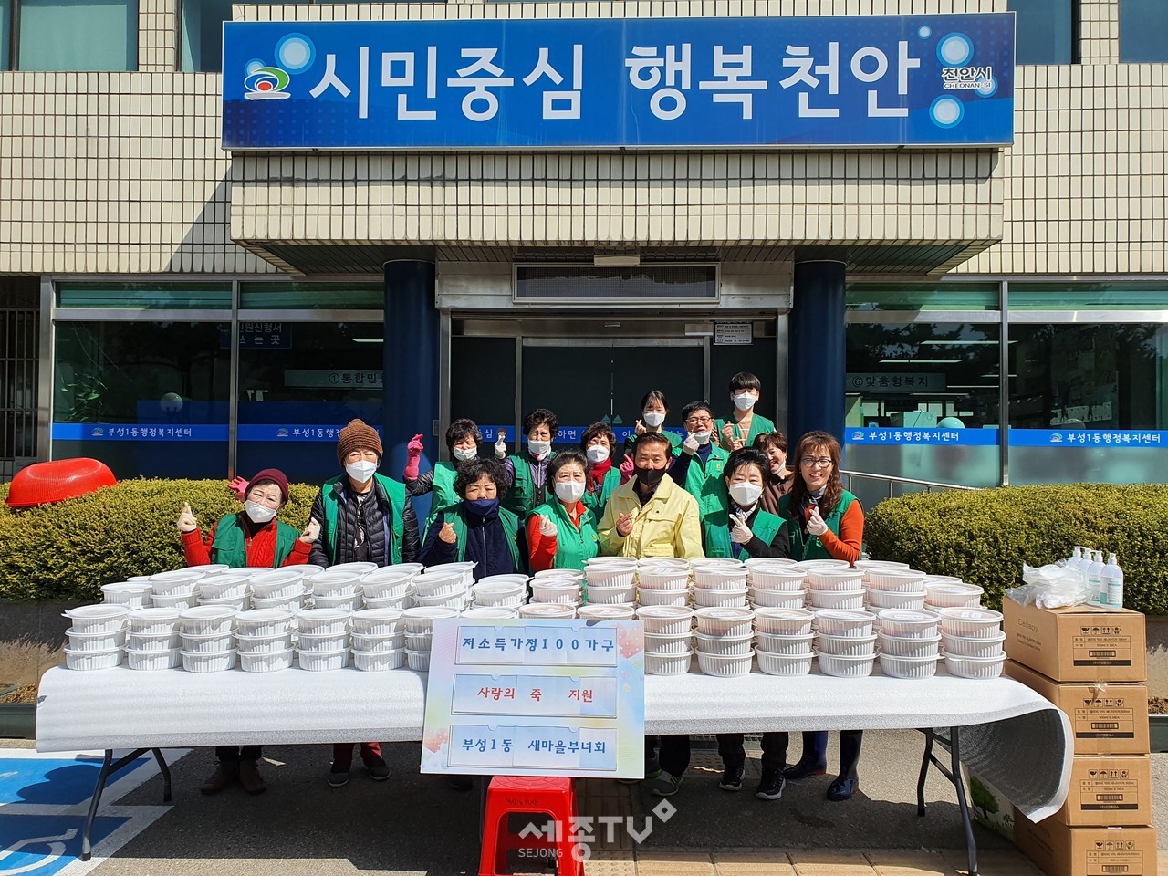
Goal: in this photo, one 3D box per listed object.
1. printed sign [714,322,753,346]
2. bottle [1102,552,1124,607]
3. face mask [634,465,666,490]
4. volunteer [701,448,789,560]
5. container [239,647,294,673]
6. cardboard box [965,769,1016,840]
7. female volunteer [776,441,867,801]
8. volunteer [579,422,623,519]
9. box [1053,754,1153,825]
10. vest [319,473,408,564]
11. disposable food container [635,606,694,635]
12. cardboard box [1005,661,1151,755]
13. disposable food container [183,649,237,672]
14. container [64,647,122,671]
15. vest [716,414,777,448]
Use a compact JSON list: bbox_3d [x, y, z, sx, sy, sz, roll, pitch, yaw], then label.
[{"bbox_3d":[1.279,-0.893,7.500,0.330,0.200,0.020,1,-1,3],"label":"printed sign"},{"bbox_3d":[1.897,0.515,3.142,0.081,0.195,0.081,1,-2,-6],"label":"bottle"},{"bbox_3d":[0.298,0.179,3.950,0.145,0.110,0.090,1,-1,2],"label":"face mask"},{"bbox_3d":[0.740,0.825,4.010,0.450,1.570,0.380,0,-1,13],"label":"volunteer"},{"bbox_3d":[-1.252,0.865,3.450,0.215,0.074,0.215,1,-1,-3],"label":"container"},{"bbox_3d":[1.770,1.456,3.550,0.300,0.280,0.240,1,-1,0],"label":"cardboard box"},{"bbox_3d":[1.091,0.794,4.040,0.450,1.640,0.400,0,-1,19],"label":"female volunteer"},{"bbox_3d":[0.094,0.697,4.838,0.480,1.570,0.320,1,-1,1],"label":"volunteer"},{"bbox_3d":[1.803,1.225,3.217,0.304,0.233,0.405,1,-2,-2],"label":"box"},{"bbox_3d":[-1.025,0.473,4.080,0.410,0.620,0.290,1,-1,-3],"label":"vest"},{"bbox_3d":[0.306,0.694,3.320,0.215,0.074,0.215,1,-1,3],"label":"disposable food container"},{"bbox_3d":[1.756,0.959,3.162,0.305,0.230,0.374,1,-1,-2],"label":"cardboard box"},{"bbox_3d":[-1.477,0.865,3.450,0.215,0.074,0.215,1,-1,-3],"label":"disposable food container"},{"bbox_3d":[-1.772,0.781,3.169,0.190,0.068,0.190,1,-1,0],"label":"container"},{"bbox_3d":[1.034,0.126,5.600,0.410,0.620,0.260,0,-1,7],"label":"vest"}]

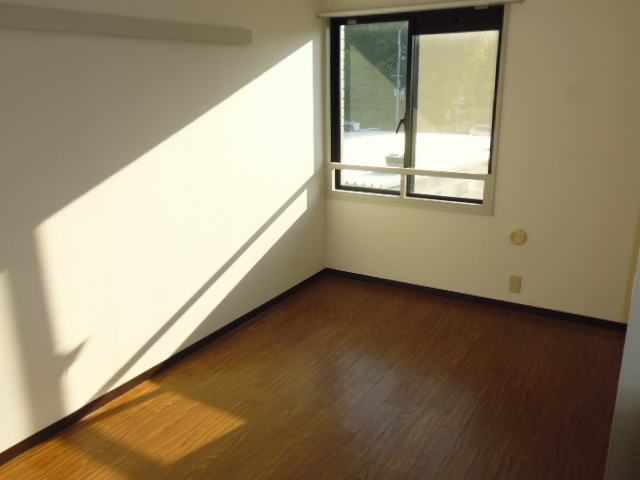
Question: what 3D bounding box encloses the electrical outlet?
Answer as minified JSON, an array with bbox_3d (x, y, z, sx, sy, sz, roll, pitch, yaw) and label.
[{"bbox_3d":[1.256,0.285,3.213,0.070,0.120,0.010,9,20,32],"label":"electrical outlet"}]

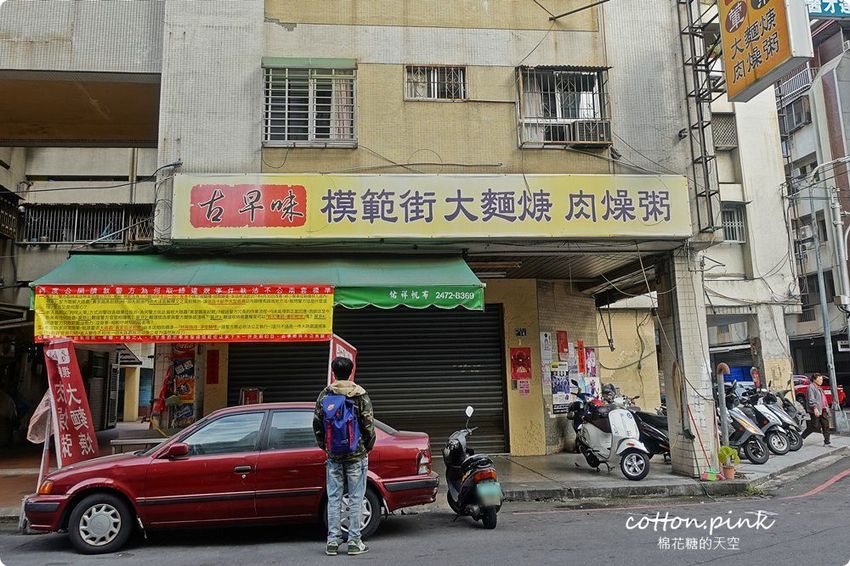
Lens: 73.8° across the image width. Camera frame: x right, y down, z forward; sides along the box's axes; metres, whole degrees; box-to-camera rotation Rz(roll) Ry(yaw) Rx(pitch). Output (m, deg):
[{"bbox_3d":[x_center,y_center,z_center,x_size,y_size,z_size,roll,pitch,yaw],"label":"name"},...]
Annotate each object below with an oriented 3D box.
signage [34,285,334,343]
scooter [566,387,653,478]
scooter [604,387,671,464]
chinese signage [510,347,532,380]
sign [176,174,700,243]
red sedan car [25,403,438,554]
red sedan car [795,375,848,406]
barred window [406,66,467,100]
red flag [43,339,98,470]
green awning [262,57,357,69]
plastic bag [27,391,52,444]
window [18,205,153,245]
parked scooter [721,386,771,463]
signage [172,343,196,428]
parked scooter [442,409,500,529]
[{"bbox_3d":[-2.610,0.342,6.202,3.180,0.630,0.050,-1,-9,-4],"label":"signage"},{"bbox_3d":[2.685,2.208,8.354,0.700,1.160,1.770,1,-9,-16],"label":"scooter"},{"bbox_3d":[3.675,2.328,9.144,0.680,1.120,1.750,0,-9,-11],"label":"scooter"},{"bbox_3d":[1.751,1.457,10.210,0.370,0.570,0.080,-1,-9,-4],"label":"chinese signage"},{"bbox_3d":[0.191,-0.990,7.427,6.770,0.860,0.150,-1,-9,-4],"label":"sign"},{"bbox_3d":[-1.918,2.022,6.388,4.150,1.360,1.680,0,-9,-7],"label":"red sedan car"},{"bbox_3d":[15.303,4.445,23.814,1.700,1.420,4.400,-1,-9,-2],"label":"red sedan car"},{"bbox_3d":[0.145,-2.762,7.874,0.880,0.530,0.120,-1,-9,-4],"label":"barred window"},{"bbox_3d":[-4.405,1.779,7.014,0.420,1.940,0.600,-6,-10,27],"label":"red flag"},{"bbox_3d":[-1.556,-2.939,7.608,1.260,0.270,0.260,-1,-9,-4],"label":"green awning"},{"bbox_3d":[-4.768,1.663,7.005,0.340,0.720,0.220,4,-10,-34],"label":"plastic bag"},{"bbox_3d":[-8.277,-1.426,13.808,3.100,0.980,0.300,-1,-9,-4],"label":"window"},{"bbox_3d":[4.949,2.440,9.703,0.700,1.150,1.800,6,-12,-40],"label":"parked scooter"},{"bbox_3d":[-3.295,1.404,7.760,0.330,1.220,0.060,-1,-9,-4],"label":"signage"},{"bbox_3d":[0.464,2.101,6.609,0.620,1.170,1.700,1,-9,-16],"label":"parked scooter"}]

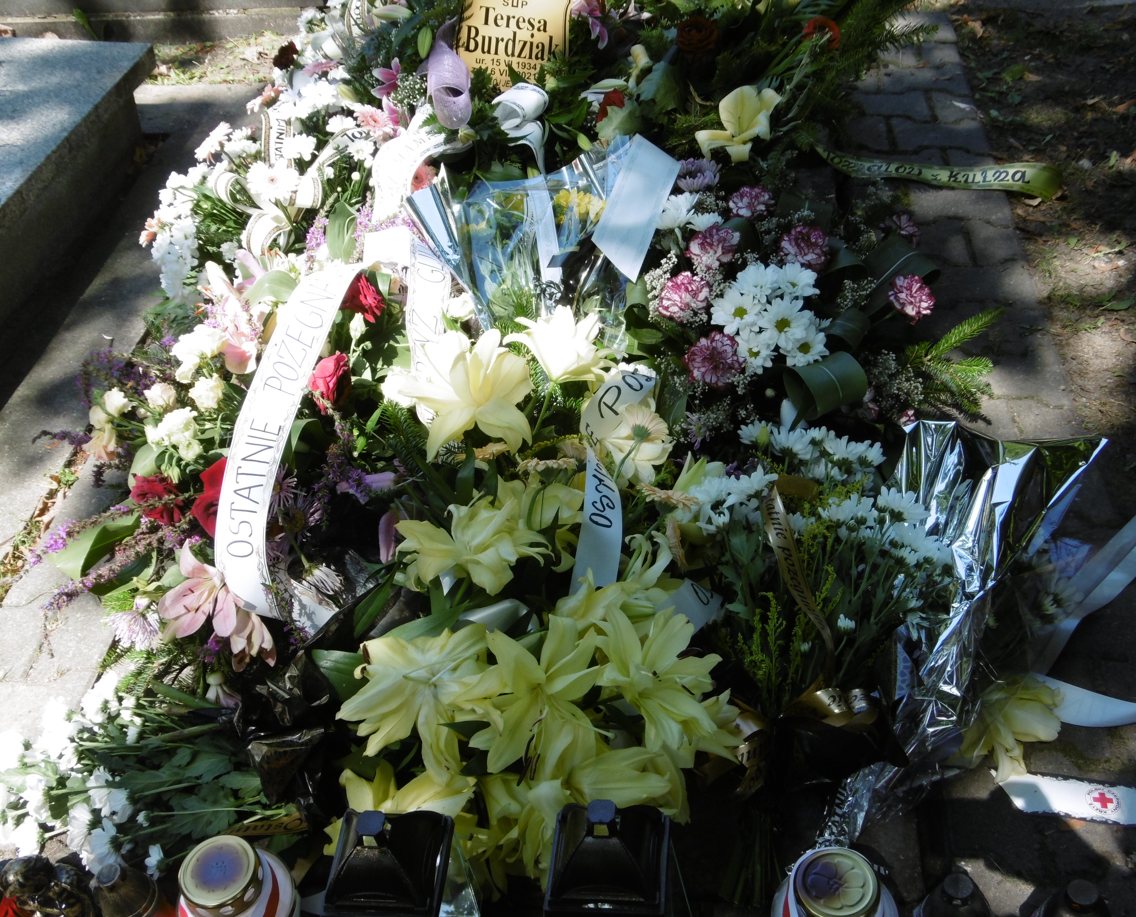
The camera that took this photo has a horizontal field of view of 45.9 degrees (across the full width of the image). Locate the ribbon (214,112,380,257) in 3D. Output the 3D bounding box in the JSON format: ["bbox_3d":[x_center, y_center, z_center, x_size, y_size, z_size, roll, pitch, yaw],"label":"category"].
[{"bbox_3d":[-0.412,-0.416,2.020,0.250,0.170,0.270,0,38,0],"label":"ribbon"}]

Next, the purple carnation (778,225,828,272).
[{"bbox_3d":[0.325,-0.291,1.852,0.066,0.052,0.066,0,80,3],"label":"purple carnation"}]

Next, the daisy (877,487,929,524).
[{"bbox_3d":[0.392,0.055,1.570,0.062,0.058,0.032,5,39,15],"label":"daisy"}]

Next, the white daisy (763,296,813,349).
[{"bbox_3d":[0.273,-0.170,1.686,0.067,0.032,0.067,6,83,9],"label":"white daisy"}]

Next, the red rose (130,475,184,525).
[{"bbox_3d":[-0.563,0.056,1.837,0.073,0.058,0.073,-1,79,6],"label":"red rose"}]

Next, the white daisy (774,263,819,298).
[{"bbox_3d":[0.315,-0.244,1.850,0.062,0.028,0.060,0,54,-6],"label":"white daisy"}]

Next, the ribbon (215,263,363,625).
[{"bbox_3d":[-0.327,-0.046,1.727,0.139,0.130,0.498,8,74,11],"label":"ribbon"}]

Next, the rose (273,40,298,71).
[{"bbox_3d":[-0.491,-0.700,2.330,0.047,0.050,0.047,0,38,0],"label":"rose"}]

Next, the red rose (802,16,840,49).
[{"bbox_3d":[0.489,-0.826,2.600,0.072,0.055,0.072,0,80,2],"label":"red rose"}]

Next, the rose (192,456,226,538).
[{"bbox_3d":[-0.415,0.046,1.590,0.078,0.065,0.088,0,60,13],"label":"rose"}]

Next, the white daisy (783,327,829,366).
[{"bbox_3d":[0.317,-0.148,1.790,0.062,0.028,0.058,0,60,0],"label":"white daisy"}]

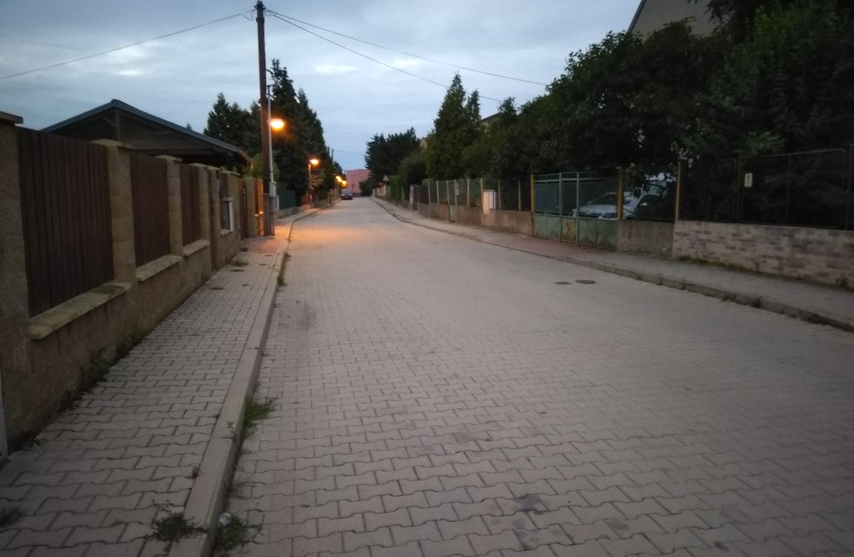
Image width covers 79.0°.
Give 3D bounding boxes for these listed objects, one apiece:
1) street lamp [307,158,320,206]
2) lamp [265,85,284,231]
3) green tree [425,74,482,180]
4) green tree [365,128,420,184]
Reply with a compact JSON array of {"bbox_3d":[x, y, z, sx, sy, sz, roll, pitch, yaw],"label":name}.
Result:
[{"bbox_3d":[-8.796,-7.380,40.339,1.000,3.830,0.300,-2,9,-10],"label":"street lamp"},{"bbox_3d":[-5.035,-3.824,17.109,0.650,4.810,0.250,-2,9,-12],"label":"lamp"},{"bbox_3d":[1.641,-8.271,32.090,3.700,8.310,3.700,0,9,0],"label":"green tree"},{"bbox_3d":[-4.302,-13.848,64.617,7.000,9.400,6.500,0,9,0],"label":"green tree"}]

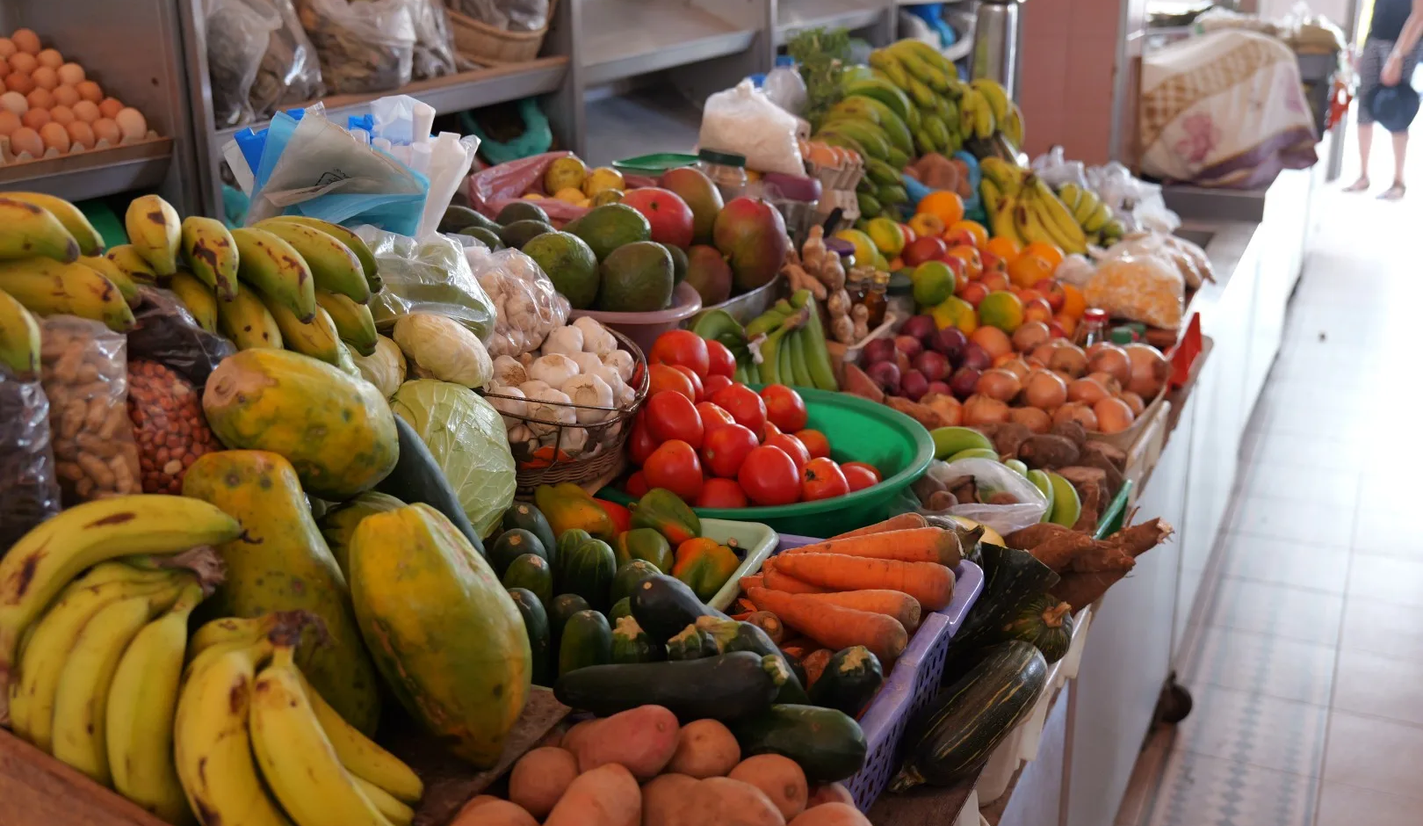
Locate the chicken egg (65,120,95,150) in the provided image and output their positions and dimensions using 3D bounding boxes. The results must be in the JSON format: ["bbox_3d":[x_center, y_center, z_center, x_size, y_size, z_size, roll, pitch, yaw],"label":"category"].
[{"bbox_3d":[-0.959,-0.417,2.220,0.044,0.057,0.044,33,27,15],"label":"chicken egg"}]

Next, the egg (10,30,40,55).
[{"bbox_3d":[-1.033,-0.554,2.200,0.044,0.056,0.044,34,29,12],"label":"egg"}]

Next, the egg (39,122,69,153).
[{"bbox_3d":[-0.971,-0.403,2.160,0.044,0.056,0.044,8,21,24],"label":"egg"}]

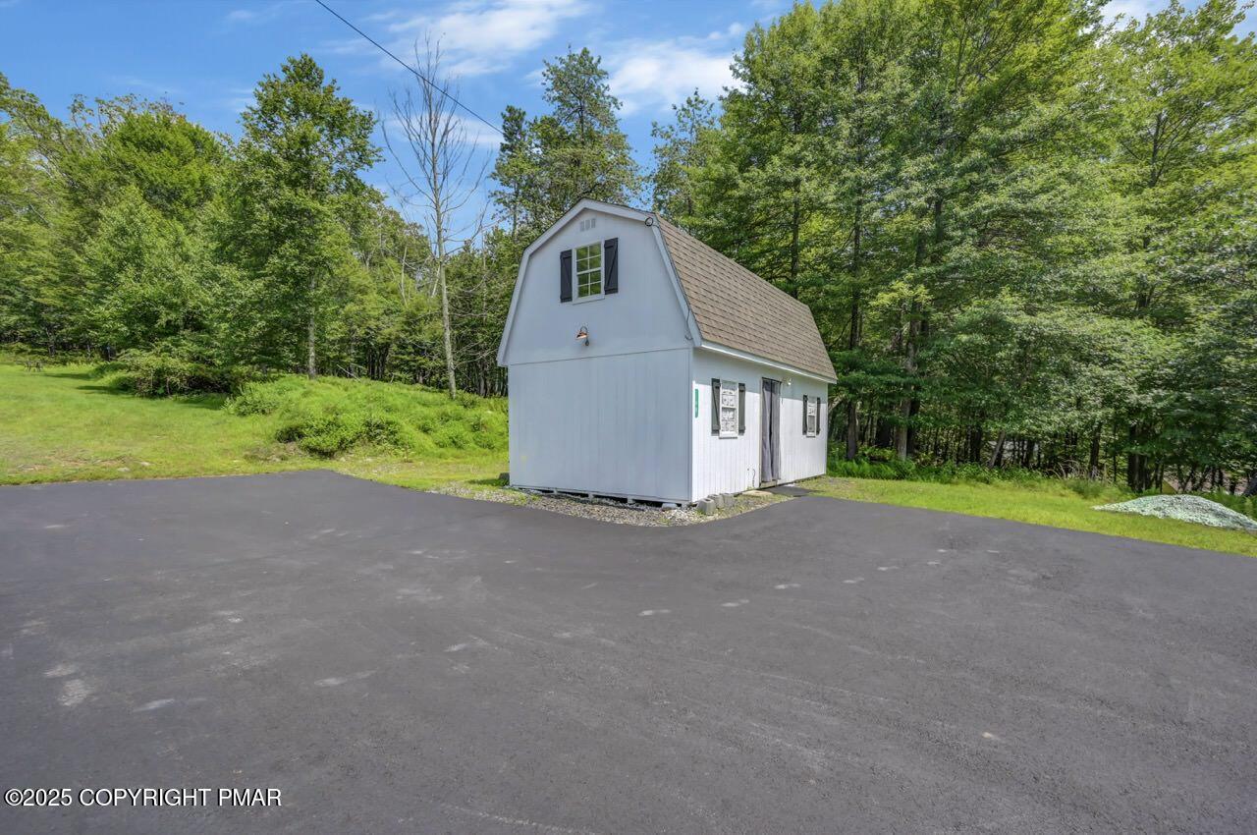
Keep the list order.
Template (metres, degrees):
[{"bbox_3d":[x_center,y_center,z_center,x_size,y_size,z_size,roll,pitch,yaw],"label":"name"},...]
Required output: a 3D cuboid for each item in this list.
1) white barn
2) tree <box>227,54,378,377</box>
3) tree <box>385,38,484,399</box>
[{"bbox_3d":[1.462,-1.145,12.473,4.721,5.468,7.657,0,-2,36],"label":"white barn"},{"bbox_3d":[-16.229,-10.030,26.000,7.216,15.784,6.999,0,-1,0],"label":"tree"},{"bbox_3d":[-8.527,-8.743,23.000,4.145,15.571,4.021,0,-1,0],"label":"tree"}]

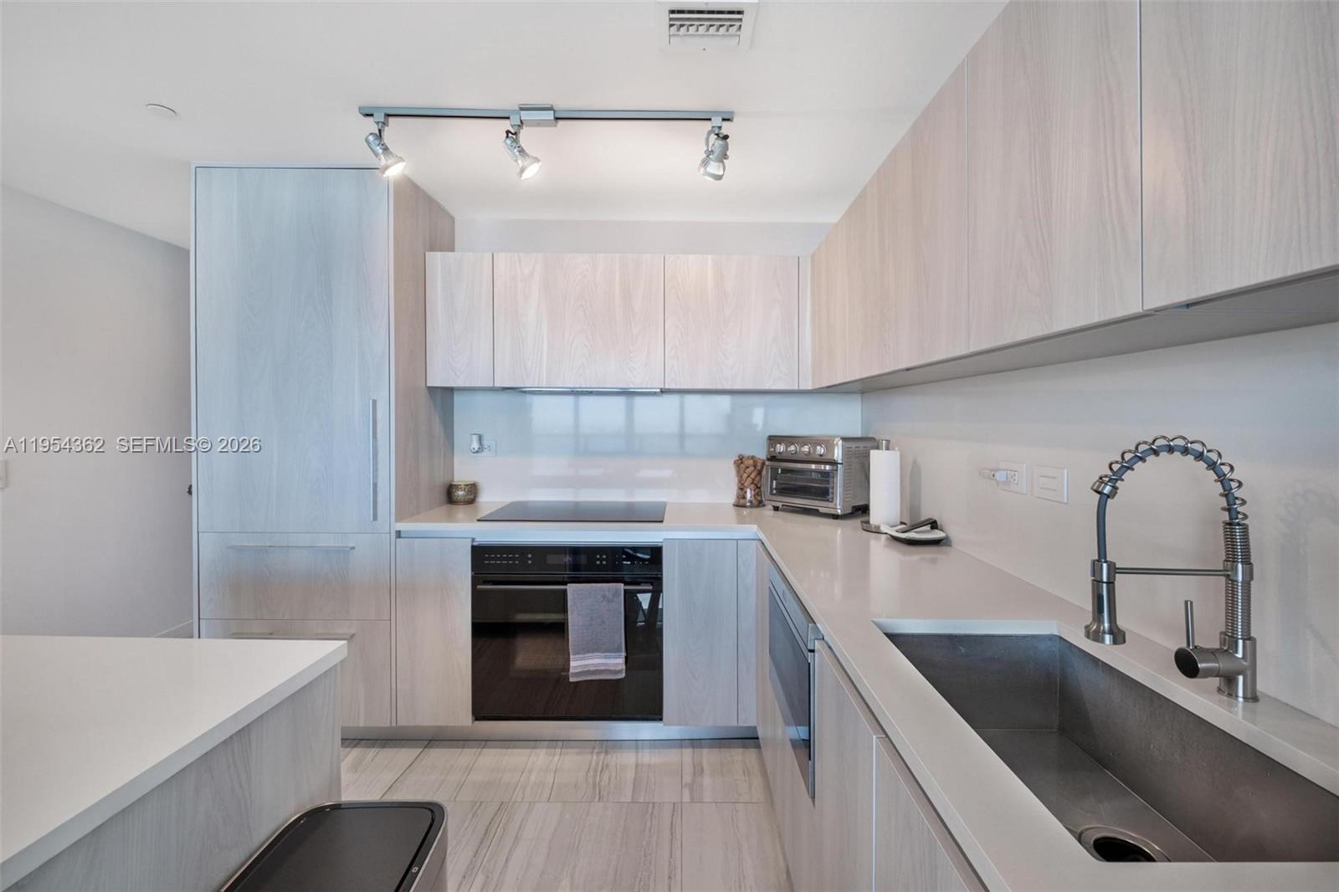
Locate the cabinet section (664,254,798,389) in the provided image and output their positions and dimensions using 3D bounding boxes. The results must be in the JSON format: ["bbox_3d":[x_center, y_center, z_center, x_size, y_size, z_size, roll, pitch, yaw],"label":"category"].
[{"bbox_3d":[0.283,-0.563,2.675,0.607,0.602,0.330,0,2,1],"label":"cabinet section"}]

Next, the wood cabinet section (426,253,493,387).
[{"bbox_3d":[-0.930,-0.566,2.653,0.301,0.594,0.330,0,3,1],"label":"wood cabinet section"}]

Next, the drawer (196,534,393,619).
[{"bbox_3d":[-1.493,0.513,2.515,0.768,0.351,0.570,0,2,1],"label":"drawer"}]

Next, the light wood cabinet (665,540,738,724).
[{"bbox_3d":[0.132,0.735,2.520,0.299,0.742,0.580,0,2,1],"label":"light wood cabinet"}]

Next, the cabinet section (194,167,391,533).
[{"bbox_3d":[-1.499,-0.392,2.520,0.776,1.461,0.580,0,2,1],"label":"cabinet section"}]

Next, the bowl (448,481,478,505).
[{"bbox_3d":[-0.997,0.229,2.733,0.142,0.108,0.142,0,3,0],"label":"bowl"}]

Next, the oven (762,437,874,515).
[{"bbox_3d":[0.699,0.128,2.585,0.330,0.345,0.395,-1,2,-42],"label":"oven"}]

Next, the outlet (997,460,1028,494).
[{"bbox_3d":[0.945,0.089,1.542,0.012,0.077,0.120,0,2,1],"label":"outlet"}]

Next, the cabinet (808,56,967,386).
[{"bbox_3d":[0.772,-0.515,1.786,0.325,0.594,1.349,0,3,1],"label":"cabinet"}]

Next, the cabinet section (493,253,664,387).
[{"bbox_3d":[-0.399,-0.561,2.644,0.763,0.594,0.330,0,3,1],"label":"cabinet section"}]

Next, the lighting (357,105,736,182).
[{"bbox_3d":[-0.406,-1.002,1.850,1.230,0.245,0.140,0,2,1],"label":"lighting"}]

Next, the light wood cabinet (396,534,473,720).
[{"bbox_3d":[-0.942,0.734,2.535,0.301,0.761,0.584,0,3,1],"label":"light wood cabinet"}]

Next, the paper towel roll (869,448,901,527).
[{"bbox_3d":[0.828,0.156,2.143,0.118,0.279,0.118,0,3,1],"label":"paper towel roll"}]

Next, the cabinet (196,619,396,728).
[{"bbox_3d":[-1.515,0.899,2.552,0.768,0.420,0.584,0,3,1],"label":"cabinet"}]

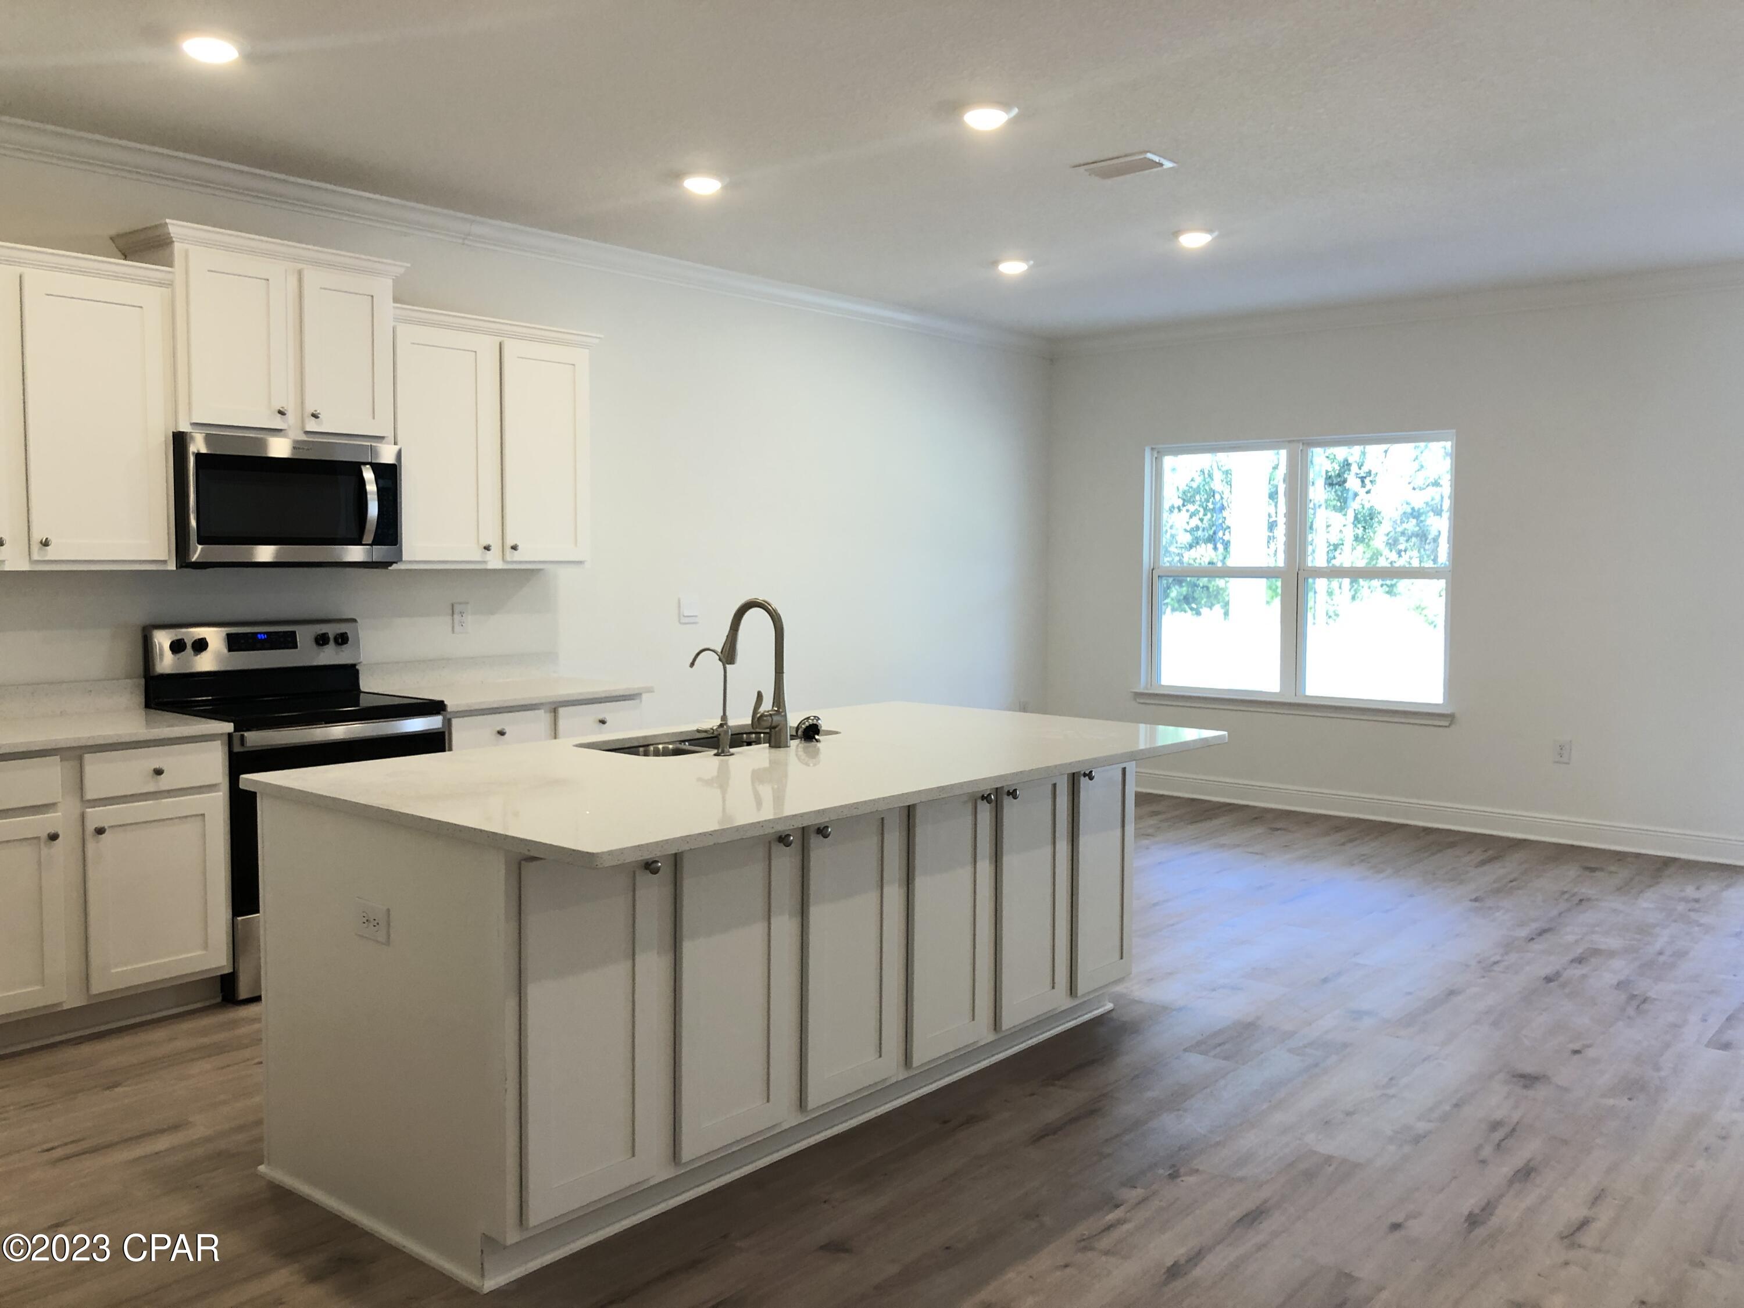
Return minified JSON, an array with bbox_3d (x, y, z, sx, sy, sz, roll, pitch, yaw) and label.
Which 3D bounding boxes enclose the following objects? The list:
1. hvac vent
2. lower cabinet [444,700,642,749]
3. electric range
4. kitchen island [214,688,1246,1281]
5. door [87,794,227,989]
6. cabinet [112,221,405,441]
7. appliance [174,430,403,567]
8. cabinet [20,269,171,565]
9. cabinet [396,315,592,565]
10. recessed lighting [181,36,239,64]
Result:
[{"bbox_3d":[0.852,-1.649,4.758,0.294,0.020,0.204,3,5,40],"label":"hvac vent"},{"bbox_3d":[-1.451,0.614,5.563,0.631,0.861,0.917,3,5,40],"label":"lower cabinet"},{"bbox_3d":[-1.970,0.492,4.887,0.686,1.186,0.762,3,5,40],"label":"electric range"},{"bbox_3d":[-0.196,0.710,3.769,1.292,0.909,2.372,3,5,40],"label":"kitchen island"},{"bbox_3d":[-2.163,0.716,4.265,0.025,0.545,0.402,3,5,40],"label":"door"},{"bbox_3d":[-2.083,-1.059,4.879,0.407,0.647,0.847,3,5,40],"label":"cabinet"},{"bbox_3d":[-2.076,-0.518,4.914,0.419,0.428,0.763,3,5,40],"label":"appliance"},{"bbox_3d":[-2.509,-0.718,4.468,0.322,0.872,0.422,3,5,40],"label":"cabinet"},{"bbox_3d":[-1.549,-0.811,5.569,0.348,0.955,0.943,3,5,40],"label":"cabinet"},{"bbox_3d":[-1.736,-1.585,3.705,0.160,0.030,0.160,0,4,0],"label":"recessed lighting"}]

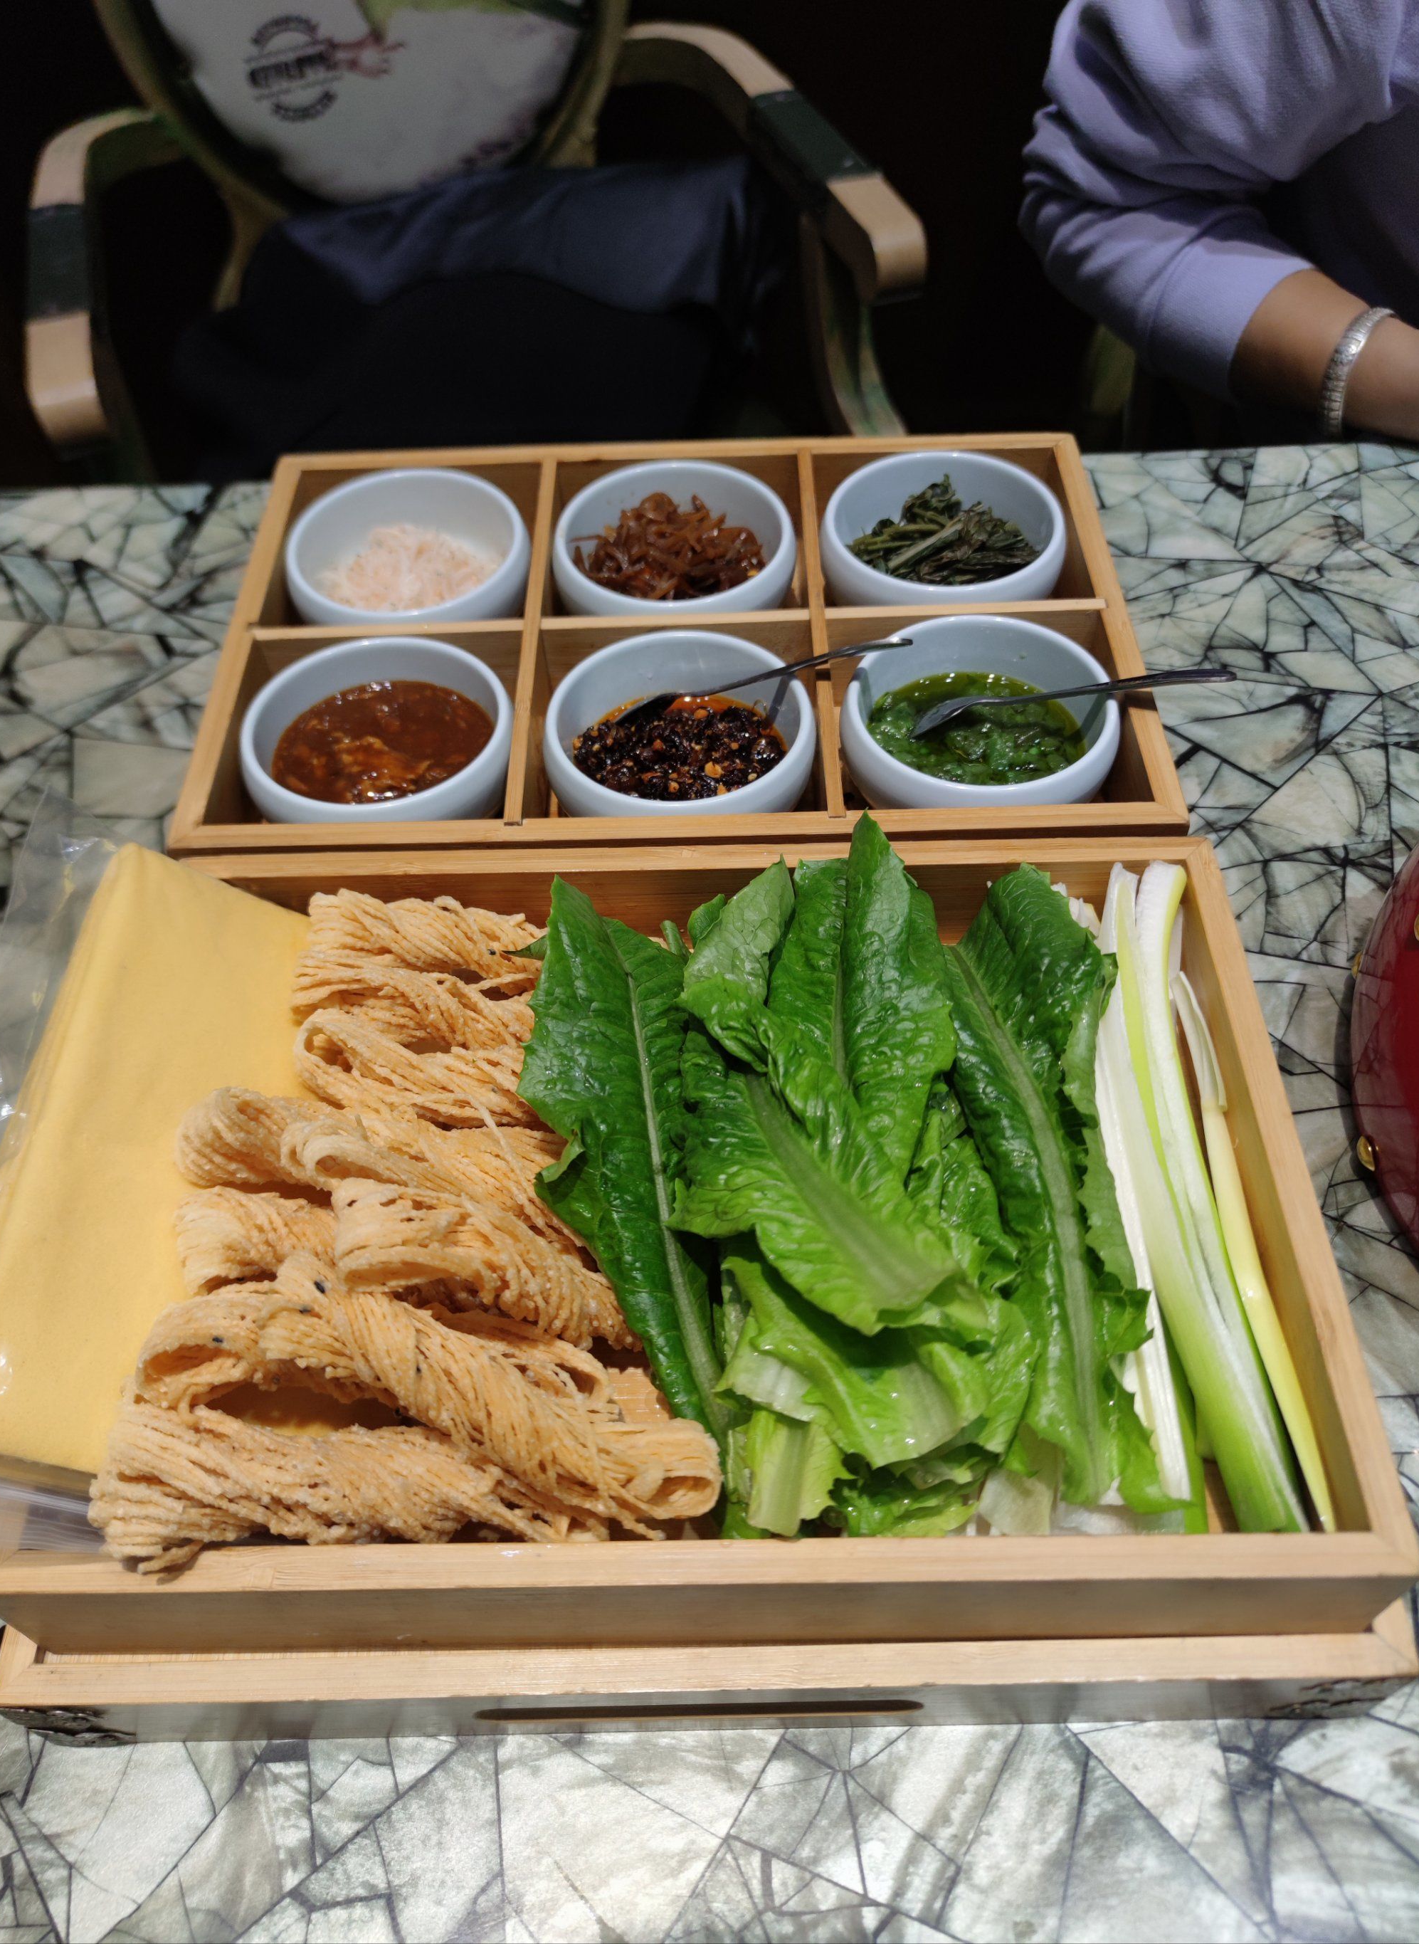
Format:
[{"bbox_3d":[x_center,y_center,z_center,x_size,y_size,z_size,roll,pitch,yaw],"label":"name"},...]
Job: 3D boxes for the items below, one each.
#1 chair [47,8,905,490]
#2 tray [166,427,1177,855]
[{"bbox_3d":[-0.207,-0.503,1.168,0.600,0.970,0.580,-15,56,-9],"label":"chair"},{"bbox_3d":[-0.011,-0.114,0.493,0.315,0.043,0.206,-1,55,1],"label":"tray"}]

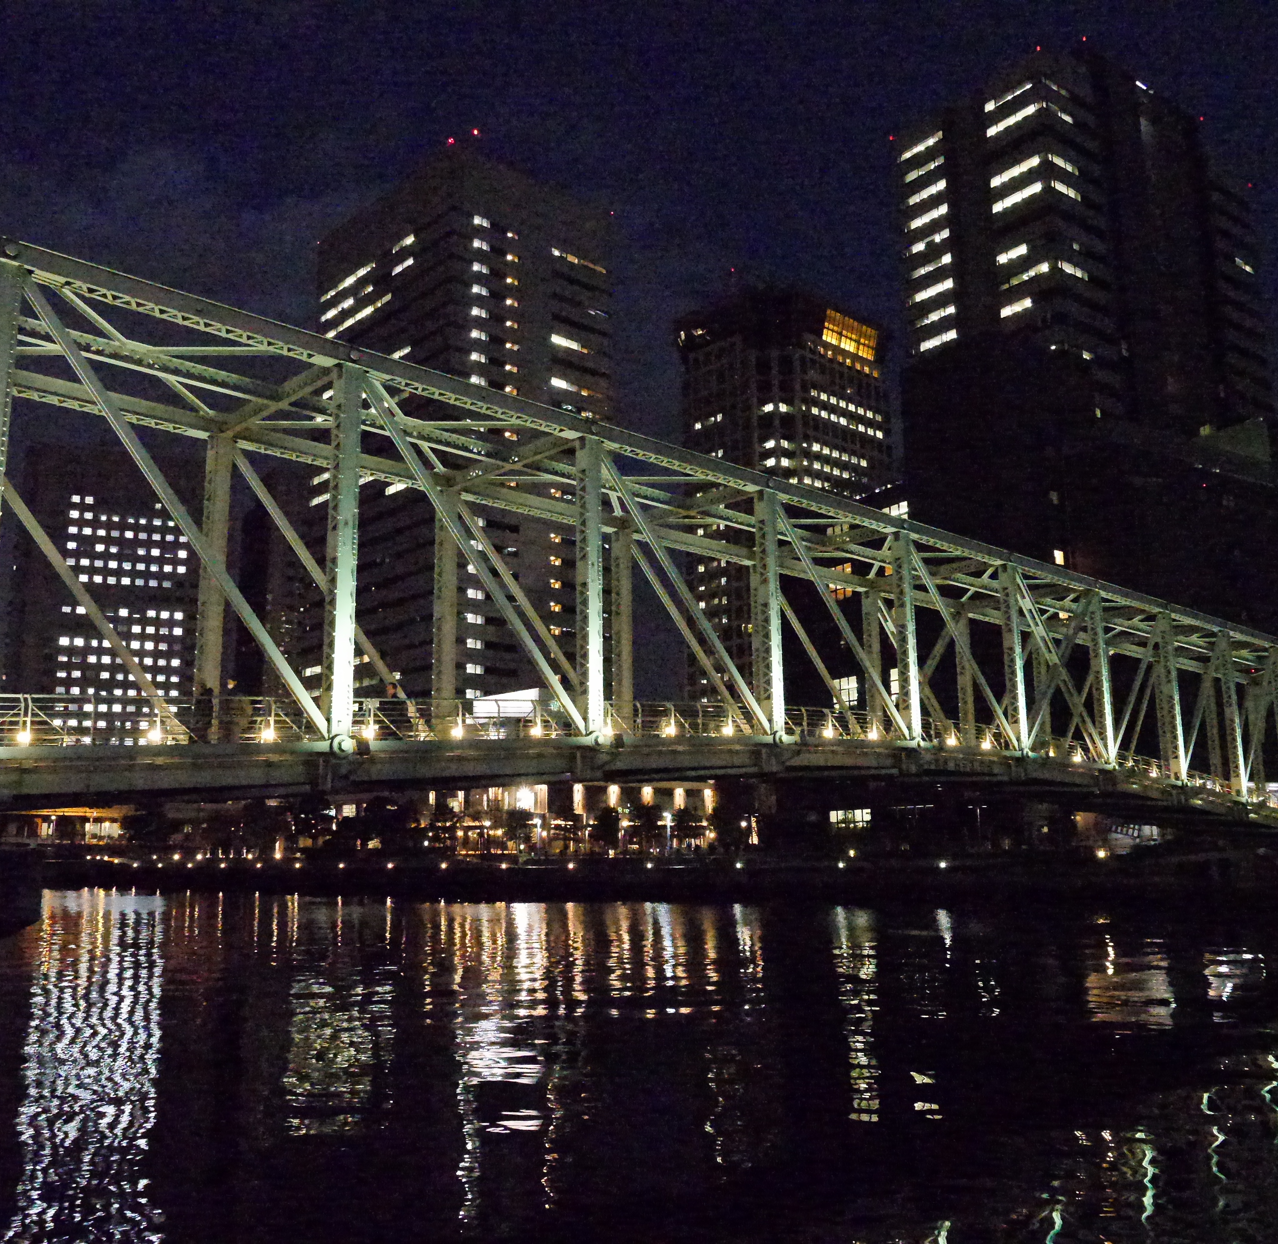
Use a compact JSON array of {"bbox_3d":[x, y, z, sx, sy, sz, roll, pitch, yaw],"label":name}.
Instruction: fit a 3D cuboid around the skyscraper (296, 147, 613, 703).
[{"bbox_3d":[-32.937,-17.979,207.327,33.798,112.398,47.946,9,-14,-42],"label":"skyscraper"}]

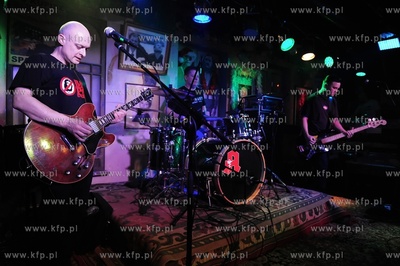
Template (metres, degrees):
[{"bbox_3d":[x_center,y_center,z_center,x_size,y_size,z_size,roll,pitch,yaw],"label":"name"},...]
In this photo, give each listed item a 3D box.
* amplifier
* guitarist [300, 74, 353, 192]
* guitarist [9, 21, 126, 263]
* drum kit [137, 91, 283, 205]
[{"bbox_3d":[0.950,-0.400,3.720,0.520,0.250,0.290,0,1,-38],"label":"amplifier"},{"bbox_3d":[1.620,0.100,3.420,0.660,1.690,0.460,1,1,-9],"label":"guitarist"},{"bbox_3d":[-0.800,0.140,1.630,0.500,1.680,0.620,1,1,20],"label":"guitarist"},{"bbox_3d":[0.080,0.100,2.880,1.550,1.100,1.300,0,1,-34],"label":"drum kit"}]

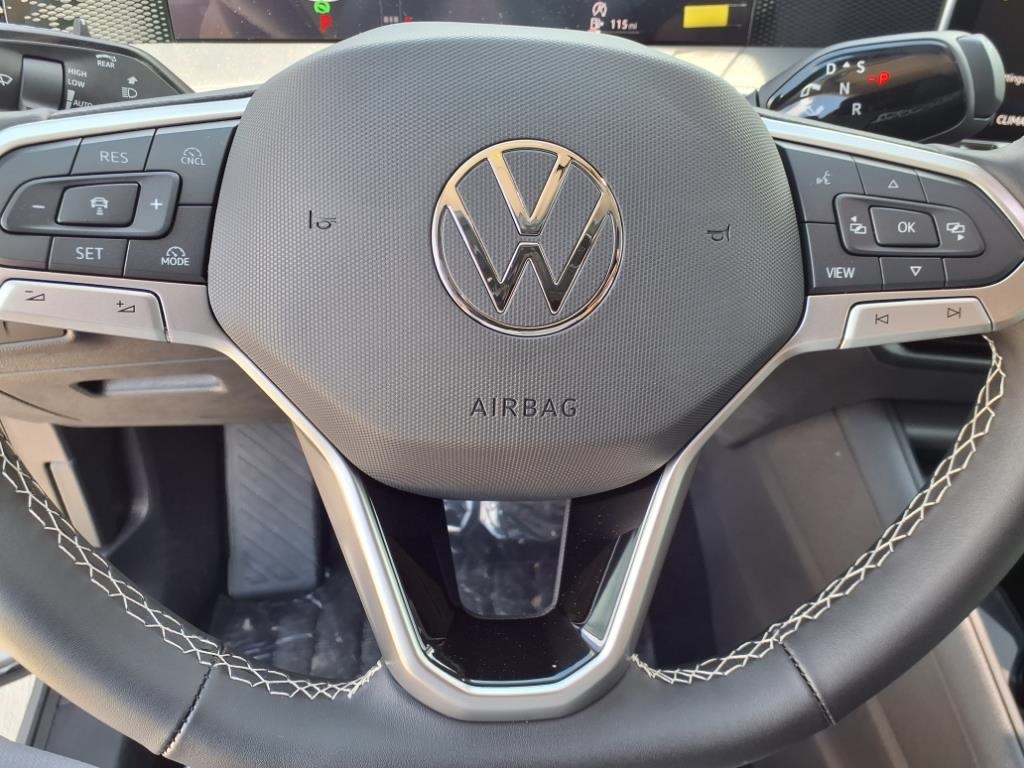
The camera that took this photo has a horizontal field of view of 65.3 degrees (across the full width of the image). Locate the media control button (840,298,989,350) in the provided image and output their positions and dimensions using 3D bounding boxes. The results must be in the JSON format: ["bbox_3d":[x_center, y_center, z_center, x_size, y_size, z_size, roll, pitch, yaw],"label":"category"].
[{"bbox_3d":[0.126,-0.020,0.254,0.047,0.014,0.009,-5,4,2],"label":"media control button"}]

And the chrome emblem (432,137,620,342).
[{"bbox_3d":[0.005,-0.041,0.228,0.055,0.055,0.005,0,4,-7],"label":"chrome emblem"}]

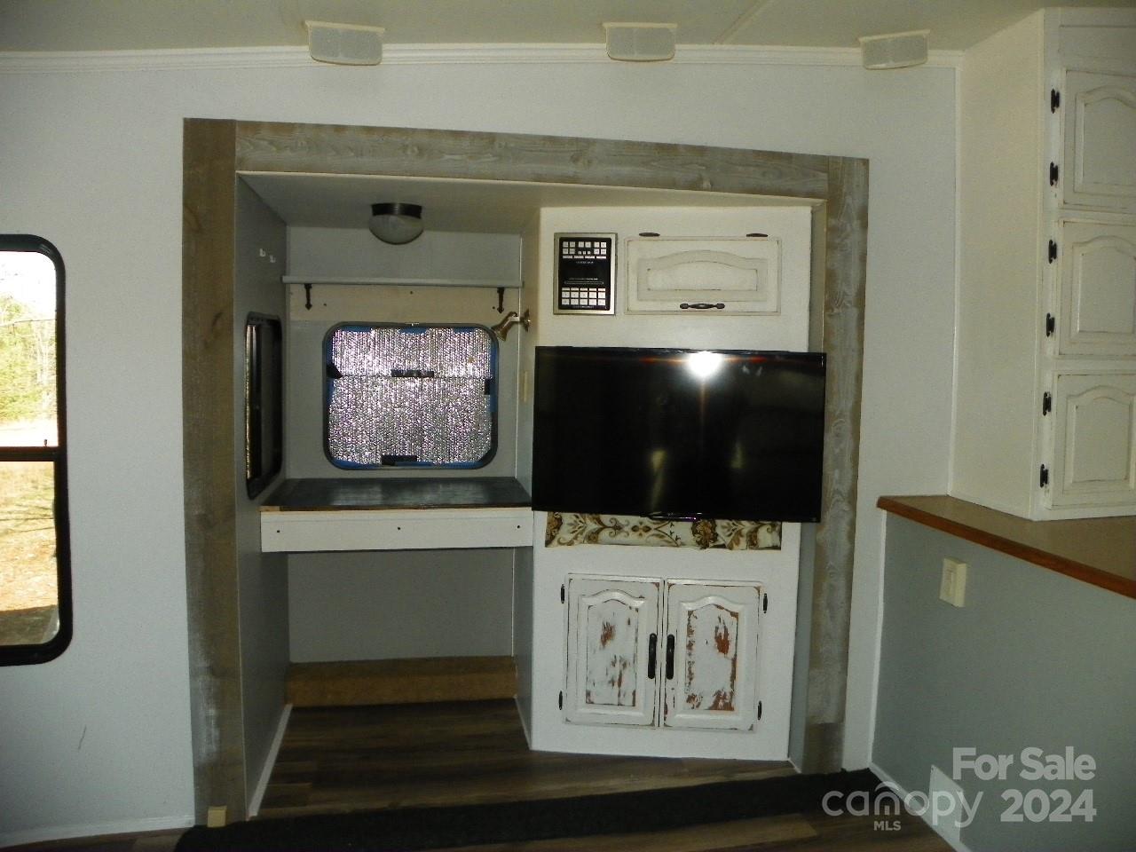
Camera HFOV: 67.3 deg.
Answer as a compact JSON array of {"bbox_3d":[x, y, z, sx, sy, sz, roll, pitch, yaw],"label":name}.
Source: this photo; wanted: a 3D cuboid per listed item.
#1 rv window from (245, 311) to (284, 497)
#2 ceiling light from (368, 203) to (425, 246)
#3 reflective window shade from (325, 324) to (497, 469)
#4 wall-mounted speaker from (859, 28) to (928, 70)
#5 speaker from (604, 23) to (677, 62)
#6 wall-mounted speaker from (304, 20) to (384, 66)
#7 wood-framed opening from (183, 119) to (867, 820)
[{"bbox_3d":[-0.946,-0.074,2.650,0.045,0.537,0.643,0,3,-10],"label":"rv window"},{"bbox_3d":[-0.551,-0.638,2.739,0.173,0.115,0.173,0,3,-10],"label":"ceiling light"},{"bbox_3d":[-0.577,-0.109,3.164,0.636,0.545,0.050,0,3,-10],"label":"reflective window shade"},{"bbox_3d":[0.935,-1.070,2.458,0.188,0.082,0.090,-2,4,14],"label":"wall-mounted speaker"},{"bbox_3d":[0.187,-1.023,2.302,0.199,0.093,0.094,-4,5,-10],"label":"speaker"},{"bbox_3d":[-0.573,-0.963,2.181,0.192,0.086,0.090,-5,4,-25],"label":"wall-mounted speaker"},{"bbox_3d":[-0.067,0.141,2.468,1.930,1.890,0.100,0,3,-10],"label":"wood-framed opening"}]

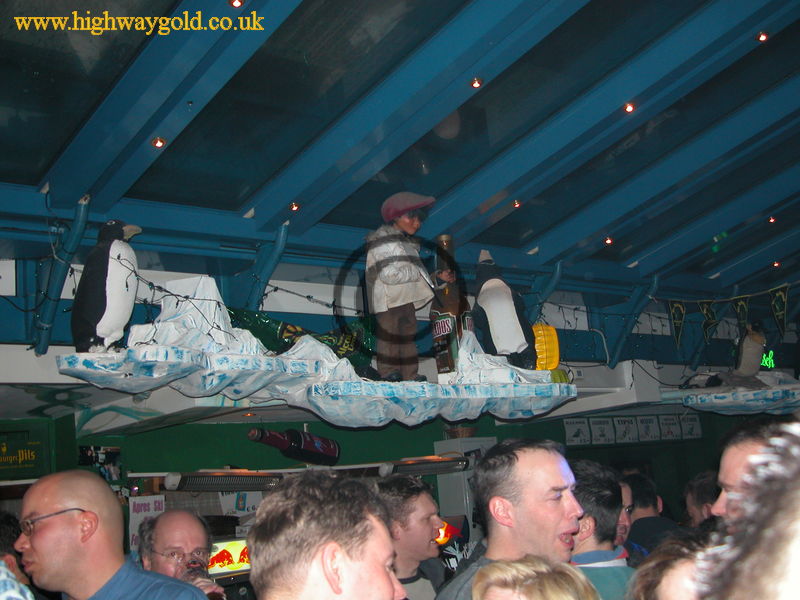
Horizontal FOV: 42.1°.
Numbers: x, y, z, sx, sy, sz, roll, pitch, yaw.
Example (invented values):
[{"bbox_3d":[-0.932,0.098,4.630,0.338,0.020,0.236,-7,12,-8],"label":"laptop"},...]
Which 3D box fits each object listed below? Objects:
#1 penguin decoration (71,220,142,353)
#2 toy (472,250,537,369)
[{"bbox_3d":[-1.189,-0.054,4.200,0.260,0.520,0.220,-7,-10,15],"label":"penguin decoration"},{"bbox_3d":[0.503,0.046,5.050,0.260,0.550,0.250,-13,-10,7],"label":"toy"}]

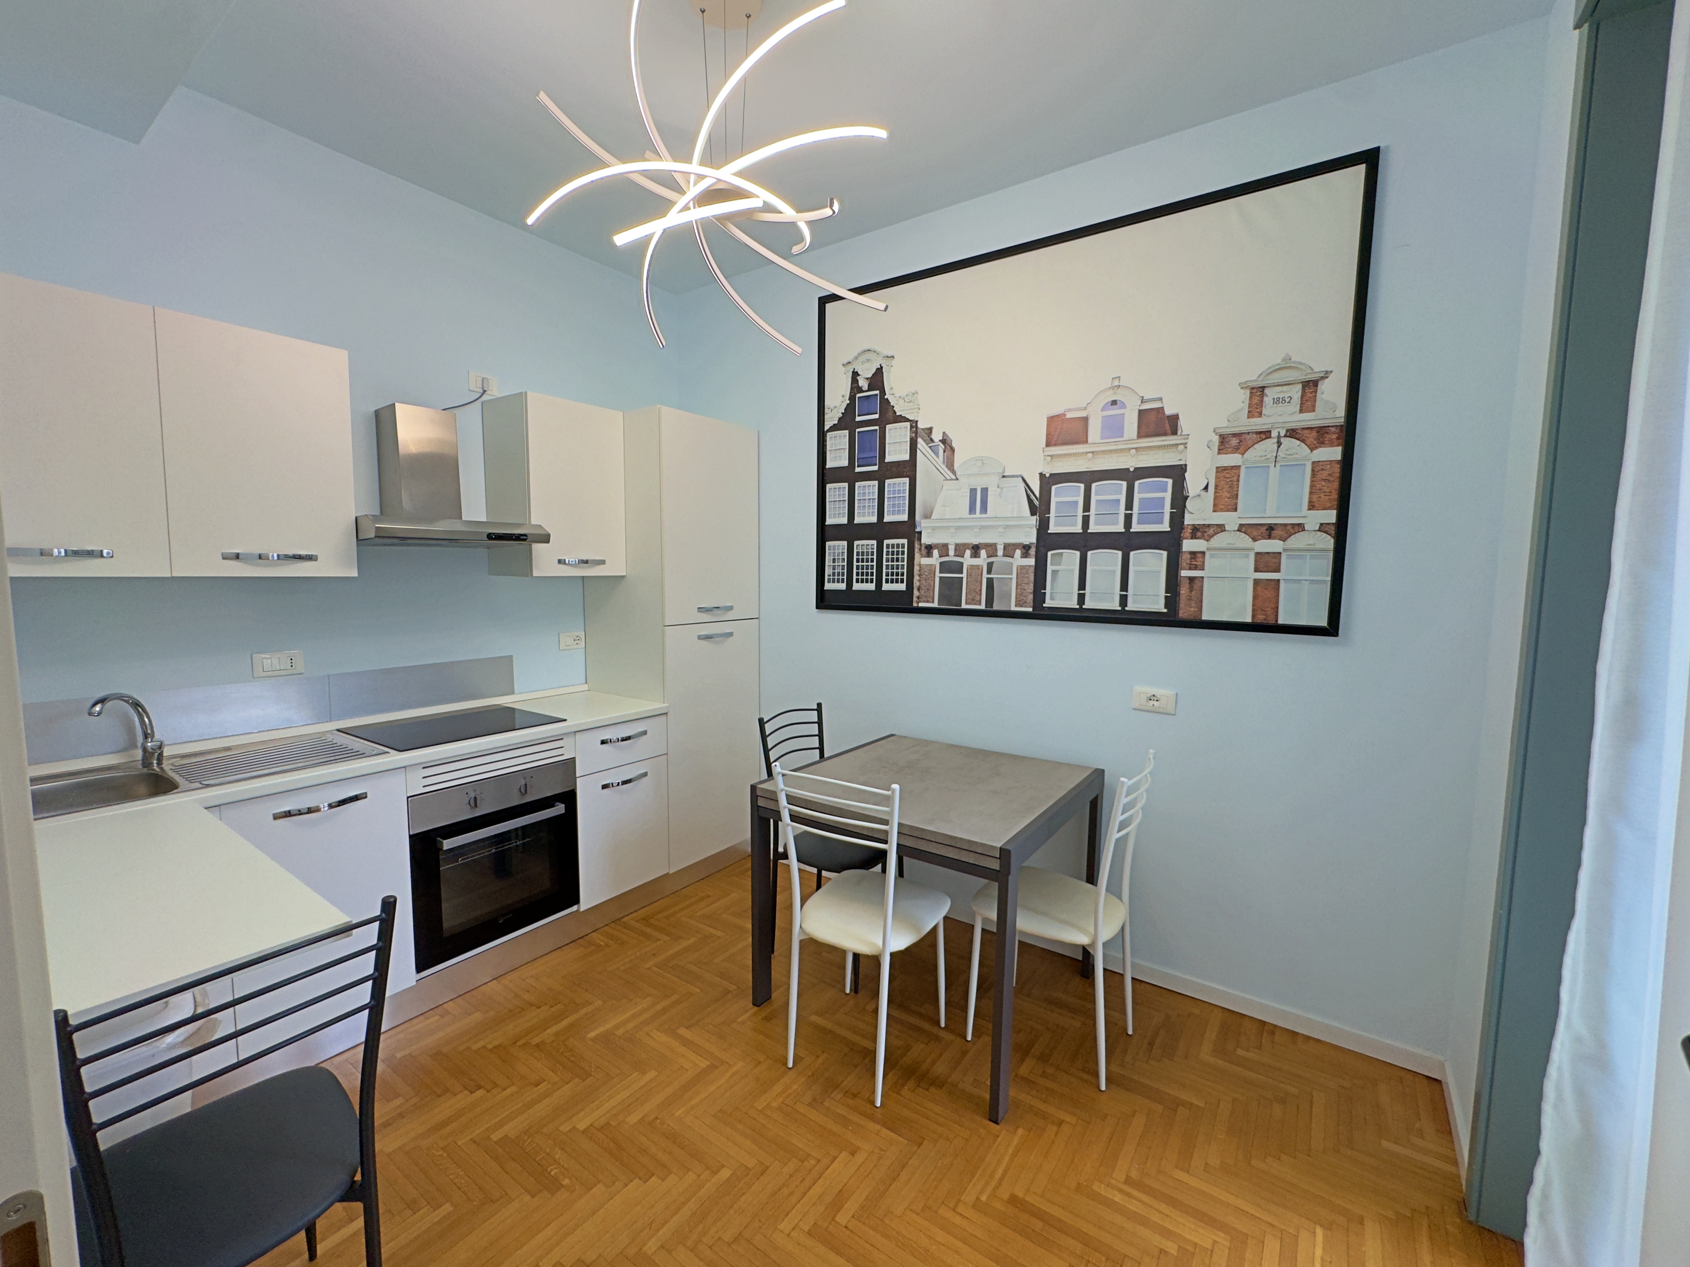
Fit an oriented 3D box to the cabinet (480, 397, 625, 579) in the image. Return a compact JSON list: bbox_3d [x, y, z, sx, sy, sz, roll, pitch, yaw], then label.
[{"bbox_3d":[-1.250,-0.611,2.980,0.335,0.717,0.449,4,7,35],"label":"cabinet"}]

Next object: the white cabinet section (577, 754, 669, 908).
[{"bbox_3d":[-1.160,0.810,3.063,0.574,0.553,0.447,5,7,35],"label":"white cabinet section"}]

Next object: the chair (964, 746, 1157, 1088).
[{"bbox_3d":[0.683,0.843,2.177,0.470,0.930,0.375,4,7,35],"label":"chair"}]

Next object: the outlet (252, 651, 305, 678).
[{"bbox_3d":[-1.944,0.106,2.347,0.012,0.083,0.140,4,7,35],"label":"outlet"}]

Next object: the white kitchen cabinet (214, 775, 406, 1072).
[{"bbox_3d":[-1.760,0.789,2.185,0.584,0.738,0.449,4,7,35],"label":"white kitchen cabinet"}]

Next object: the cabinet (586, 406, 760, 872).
[{"bbox_3d":[-0.848,0.022,3.405,0.584,2.058,0.607,4,7,35],"label":"cabinet"}]

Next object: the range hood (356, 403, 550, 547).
[{"bbox_3d":[-1.497,-0.579,2.514,0.467,0.485,0.599,4,7,35],"label":"range hood"}]

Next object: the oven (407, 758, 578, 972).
[{"bbox_3d":[-1.433,0.783,2.593,0.565,0.594,0.593,4,7,35],"label":"oven"}]

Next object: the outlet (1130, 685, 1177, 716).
[{"bbox_3d":[1.098,0.240,2.428,0.142,0.084,0.012,4,7,35],"label":"outlet"}]

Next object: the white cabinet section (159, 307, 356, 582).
[{"bbox_3d":[-1.871,-0.542,2.147,0.344,0.723,0.443,5,7,35],"label":"white cabinet section"}]

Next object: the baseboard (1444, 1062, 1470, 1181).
[{"bbox_3d":[1.659,1.315,1.860,0.014,0.069,0.435,4,7,35],"label":"baseboard"}]

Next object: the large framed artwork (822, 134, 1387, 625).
[{"bbox_3d":[0.706,-0.755,2.606,2.008,1.411,0.032,4,7,35],"label":"large framed artwork"}]

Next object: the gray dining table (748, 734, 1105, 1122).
[{"bbox_3d":[0.313,0.892,2.436,0.896,0.777,0.901,4,7,35],"label":"gray dining table"}]

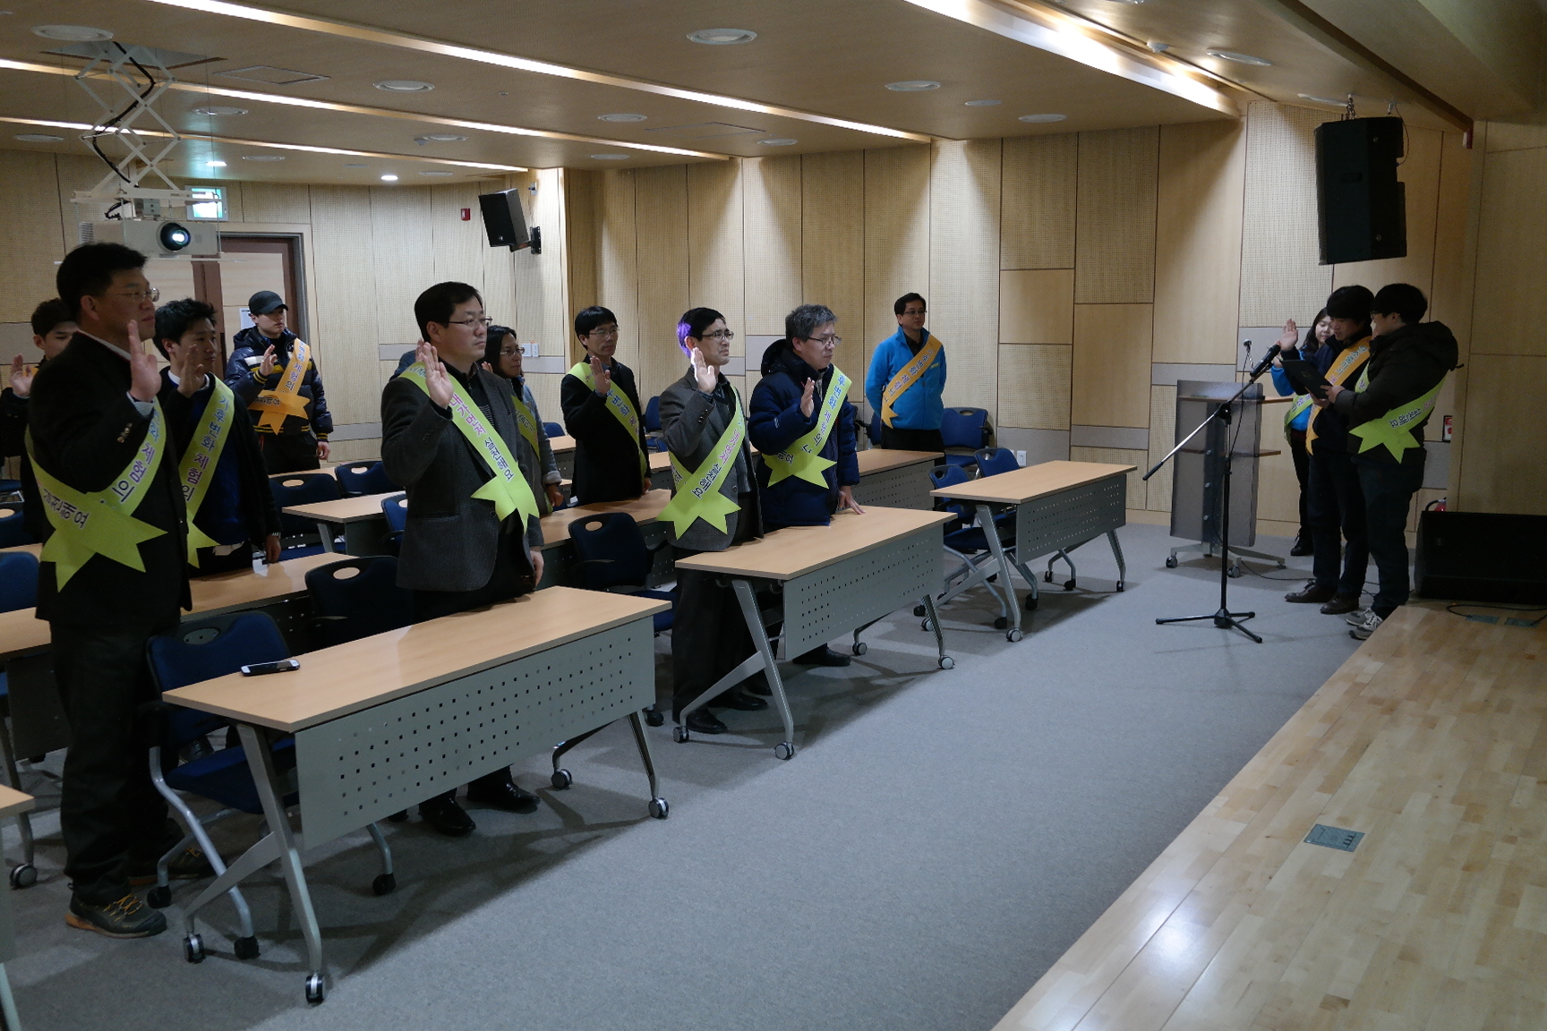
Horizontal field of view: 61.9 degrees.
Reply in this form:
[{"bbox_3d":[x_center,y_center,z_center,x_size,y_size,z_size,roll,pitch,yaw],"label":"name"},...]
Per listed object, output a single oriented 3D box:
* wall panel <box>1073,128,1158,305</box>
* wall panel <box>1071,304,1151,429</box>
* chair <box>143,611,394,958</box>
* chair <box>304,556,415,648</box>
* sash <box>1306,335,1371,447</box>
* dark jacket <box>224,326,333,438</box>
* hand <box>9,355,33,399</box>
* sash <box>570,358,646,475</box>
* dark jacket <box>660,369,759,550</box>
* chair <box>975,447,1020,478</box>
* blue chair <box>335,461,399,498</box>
[{"bbox_3d":[2.580,-2.235,9.663,0.603,1.276,0.050,5,11,33],"label":"wall panel"},{"bbox_3d":[2.596,-1.142,9.840,0.602,0.928,0.050,5,11,33],"label":"wall panel"},{"bbox_3d":[-1.464,0.717,3.680,0.580,0.820,0.580,6,11,36],"label":"chair"},{"bbox_3d":[-1.342,0.571,4.564,0.580,0.820,0.580,5,11,34],"label":"chair"},{"bbox_3d":[3.080,-0.658,7.043,0.360,0.710,0.500,-7,11,-34],"label":"sash"},{"bbox_3d":[-3.001,-0.813,7.885,0.420,0.700,0.620,7,12,40],"label":"dark jacket"},{"bbox_3d":[-3.135,-0.579,5.372,0.100,0.185,0.070,-9,12,-40],"label":"hand"},{"bbox_3d":[-0.826,-0.467,6.414,0.280,0.620,0.420,7,12,39],"label":"sash"},{"bbox_3d":[-0.230,-0.220,5.160,0.330,0.750,0.460,6,11,36],"label":"dark jacket"},{"bbox_3d":[1.460,0.018,7.726,0.580,0.820,0.580,6,11,36],"label":"chair"},{"bbox_3d":[-2.179,0.115,7.384,0.570,0.820,0.570,5,11,34],"label":"blue chair"}]

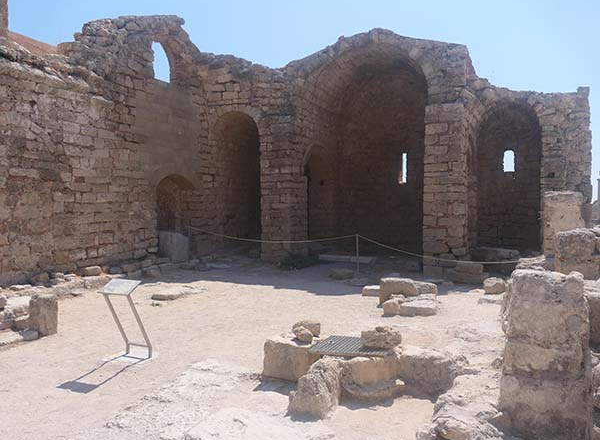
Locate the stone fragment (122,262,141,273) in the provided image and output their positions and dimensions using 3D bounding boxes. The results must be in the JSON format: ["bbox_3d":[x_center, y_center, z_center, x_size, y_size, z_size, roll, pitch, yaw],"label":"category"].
[{"bbox_3d":[-3.562,1.013,9.903,0.360,0.200,0.280,0,3,23],"label":"stone fragment"}]

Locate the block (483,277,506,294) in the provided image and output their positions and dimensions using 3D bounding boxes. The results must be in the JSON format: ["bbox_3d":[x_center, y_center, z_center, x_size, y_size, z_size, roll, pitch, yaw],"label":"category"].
[{"bbox_3d":[3.744,1.257,9.036,0.420,0.250,0.330,1,2,18],"label":"block"}]

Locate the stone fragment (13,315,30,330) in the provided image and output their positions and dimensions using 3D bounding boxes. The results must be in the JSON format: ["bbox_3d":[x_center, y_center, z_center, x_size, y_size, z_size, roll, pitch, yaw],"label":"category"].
[{"bbox_3d":[-3.912,1.457,6.616,0.234,0.146,0.199,-1,3,-25],"label":"stone fragment"}]

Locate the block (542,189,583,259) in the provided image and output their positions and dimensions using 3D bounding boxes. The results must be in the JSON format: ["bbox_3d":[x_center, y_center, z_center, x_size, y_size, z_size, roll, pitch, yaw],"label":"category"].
[{"bbox_3d":[4.923,0.206,8.756,0.670,1.425,0.500,1,2,18],"label":"block"}]

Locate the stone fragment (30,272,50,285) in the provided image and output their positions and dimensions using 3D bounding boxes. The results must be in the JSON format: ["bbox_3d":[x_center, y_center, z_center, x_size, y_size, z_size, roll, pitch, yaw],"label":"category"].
[{"bbox_3d":[-5.603,1.270,10.105,0.367,0.249,0.293,-2,3,-30],"label":"stone fragment"}]

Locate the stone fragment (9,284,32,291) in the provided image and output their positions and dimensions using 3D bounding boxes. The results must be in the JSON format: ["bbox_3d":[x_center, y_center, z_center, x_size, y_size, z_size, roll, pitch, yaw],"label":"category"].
[{"bbox_3d":[-4.633,1.121,7.842,0.360,0.090,0.280,0,3,23],"label":"stone fragment"}]

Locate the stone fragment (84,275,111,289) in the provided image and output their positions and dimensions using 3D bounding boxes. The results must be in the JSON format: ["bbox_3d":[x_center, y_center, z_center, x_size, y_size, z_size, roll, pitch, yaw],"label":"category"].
[{"bbox_3d":[-4.261,1.323,9.857,0.315,0.169,0.485,2,3,29],"label":"stone fragment"}]

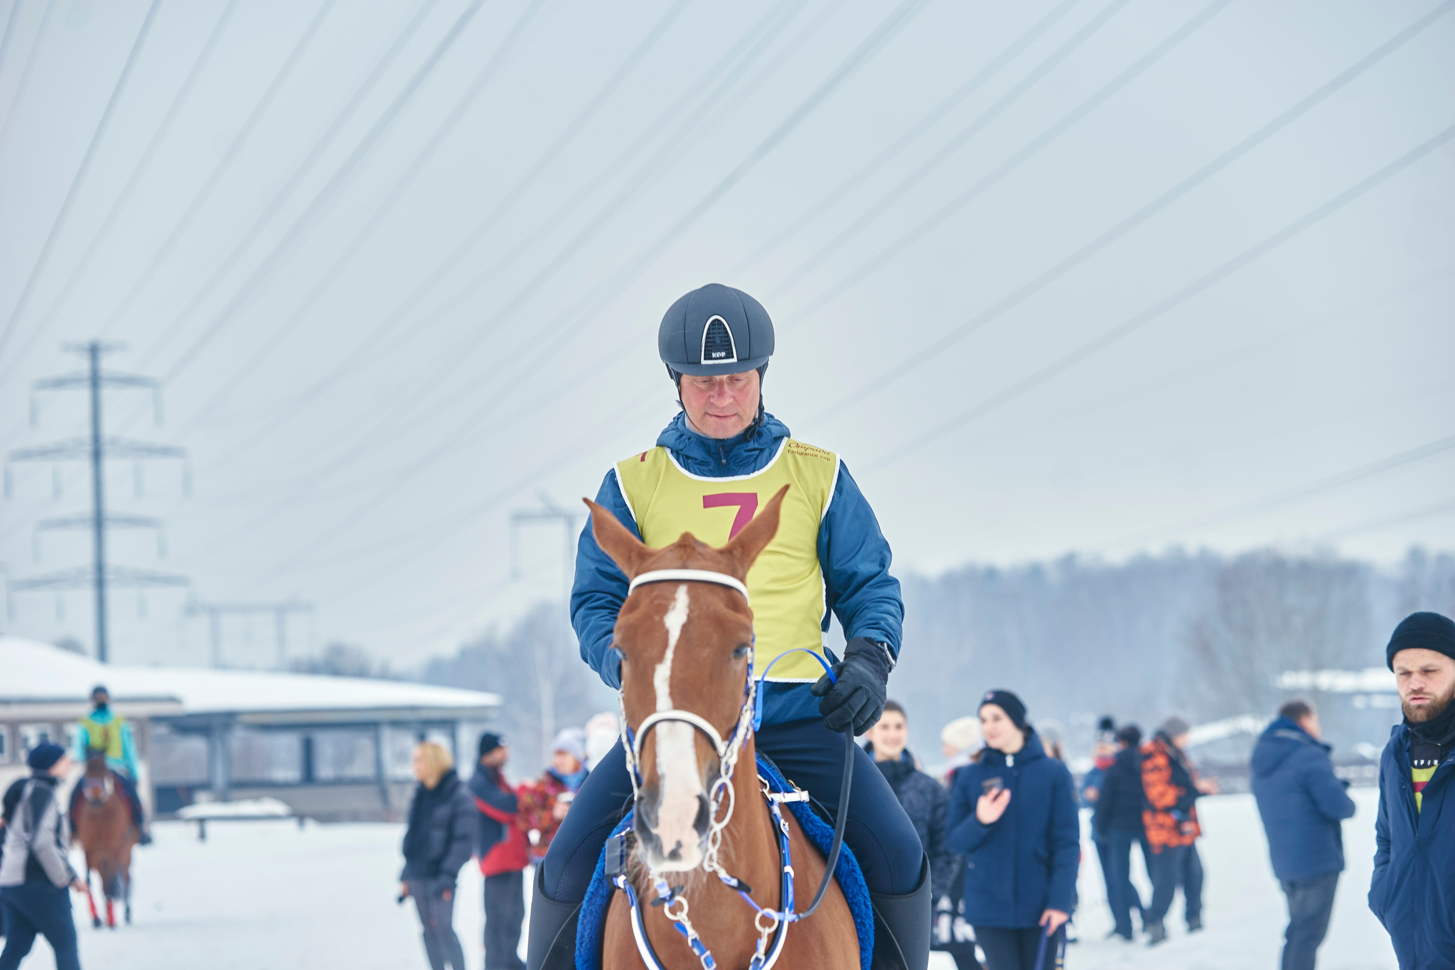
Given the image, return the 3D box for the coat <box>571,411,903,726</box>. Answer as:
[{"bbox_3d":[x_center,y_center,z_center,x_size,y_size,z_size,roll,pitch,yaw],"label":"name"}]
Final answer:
[{"bbox_3d":[0.019,0.161,8.200,0.640,0.600,0.450,-2,-4,0],"label":"coat"}]

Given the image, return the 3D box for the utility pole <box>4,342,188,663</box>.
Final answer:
[{"bbox_3d":[-51.801,7.073,350.000,15.300,37.800,1.600,-1,-4,-12],"label":"utility pole"}]

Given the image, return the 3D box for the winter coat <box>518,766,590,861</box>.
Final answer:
[{"bbox_3d":[-1.034,2.015,26.000,0.480,0.630,0.380,-4,-4,24],"label":"winter coat"}]

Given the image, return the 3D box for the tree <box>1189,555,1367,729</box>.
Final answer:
[{"bbox_3d":[37.639,11.760,290.000,12.700,14.400,11.500,-2,-4,0],"label":"tree"}]

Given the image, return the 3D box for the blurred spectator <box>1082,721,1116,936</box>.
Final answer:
[{"bbox_3d":[2.966,2.695,33.400,0.500,1.720,0.380,-1,-4,-12],"label":"blurred spectator"}]

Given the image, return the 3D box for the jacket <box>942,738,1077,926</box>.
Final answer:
[{"bbox_3d":[1.141,1.381,17.000,0.540,0.790,0.380,-3,-4,12],"label":"jacket"}]

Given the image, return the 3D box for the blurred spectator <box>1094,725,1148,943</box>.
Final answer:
[{"bbox_3d":[3.045,2.682,32.800,0.480,1.690,0.360,0,-4,-27],"label":"blurred spectator"}]

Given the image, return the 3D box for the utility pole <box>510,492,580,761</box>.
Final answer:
[{"bbox_3d":[-11.392,15.960,450.000,23.500,30.000,1.600,-1,-4,-12],"label":"utility pole"}]

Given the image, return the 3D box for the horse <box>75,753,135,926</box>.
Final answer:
[{"bbox_3d":[-6.204,3.533,42.300,0.640,1.760,2.200,-2,-4,-2],"label":"horse"}]

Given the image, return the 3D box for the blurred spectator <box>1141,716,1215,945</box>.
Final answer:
[{"bbox_3d":[3.445,2.648,32.600,0.450,1.750,0.500,1,-5,-37],"label":"blurred spectator"}]

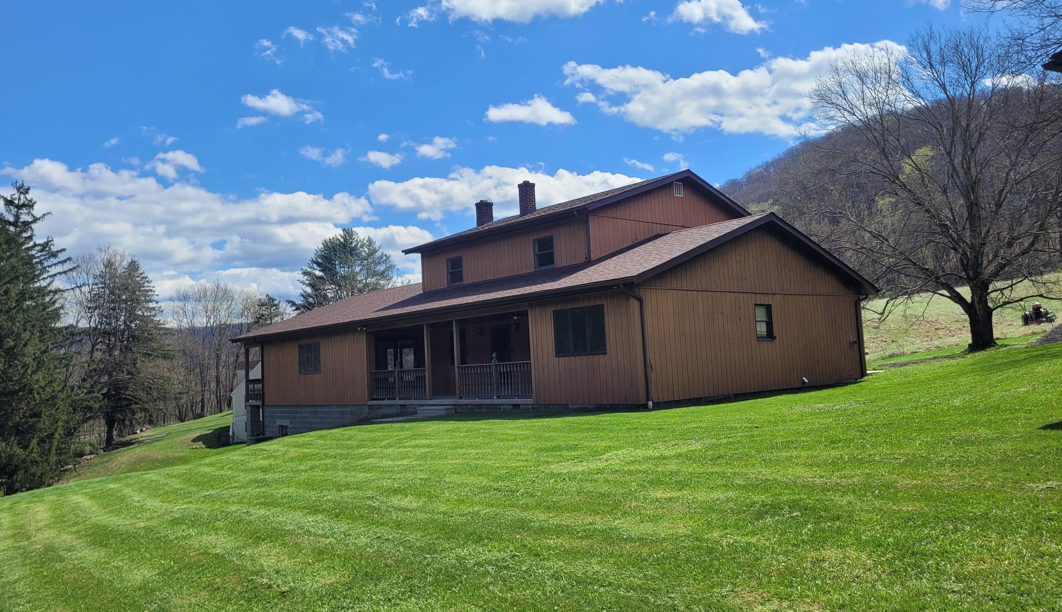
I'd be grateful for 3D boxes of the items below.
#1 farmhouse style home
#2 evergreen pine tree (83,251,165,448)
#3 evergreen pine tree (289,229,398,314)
[{"bbox_3d":[-0.709,0.291,29.658,12.209,9.039,21.963,1,-6,-43],"label":"farmhouse style home"},{"bbox_3d":[-26.284,2.830,51.533,5.500,12.800,5.500,-3,-4,0],"label":"evergreen pine tree"},{"bbox_3d":[-14.682,1.531,64.435,8.800,15.500,8.800,-3,-4,0],"label":"evergreen pine tree"}]

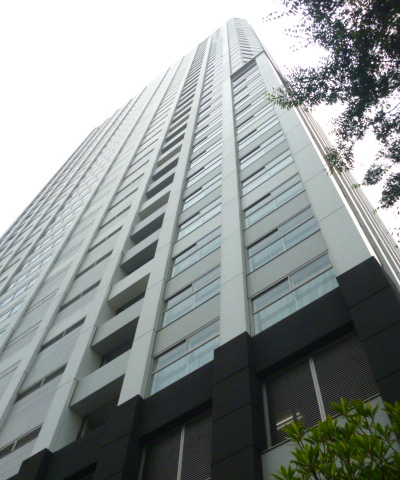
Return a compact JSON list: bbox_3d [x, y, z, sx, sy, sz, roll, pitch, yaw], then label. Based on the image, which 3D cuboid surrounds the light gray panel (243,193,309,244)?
[{"bbox_3d":[2.879,-0.707,19.400,2.917,1.371,0.200,-34,-69,18],"label":"light gray panel"}]

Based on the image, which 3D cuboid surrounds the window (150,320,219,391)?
[{"bbox_3d":[-0.394,3.412,15.354,2.612,1.665,0.150,-34,-69,18],"label":"window"}]

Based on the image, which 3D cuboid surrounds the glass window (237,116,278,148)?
[{"bbox_3d":[3.234,-5.899,28.620,2.694,1.665,0.150,-34,-69,18],"label":"glass window"}]

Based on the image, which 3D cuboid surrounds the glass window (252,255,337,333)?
[{"bbox_3d":[2.548,1.457,14.216,2.694,1.665,0.150,-34,-69,18],"label":"glass window"}]

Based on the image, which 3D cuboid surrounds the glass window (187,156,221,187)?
[{"bbox_3d":[0.332,-4.146,31.550,2.790,1.881,0.160,-34,-69,18],"label":"glass window"}]

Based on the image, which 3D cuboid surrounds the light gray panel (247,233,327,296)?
[{"bbox_3d":[2.743,0.824,16.416,2.917,1.330,0.200,-34,-69,18],"label":"light gray panel"}]

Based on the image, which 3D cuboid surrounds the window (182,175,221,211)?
[{"bbox_3d":[0.196,-2.619,28.575,2.790,1.891,0.160,-34,-69,18],"label":"window"}]

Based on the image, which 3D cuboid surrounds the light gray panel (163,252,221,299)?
[{"bbox_3d":[-0.221,1.391,20.692,2.962,1.409,0.200,-34,-69,18],"label":"light gray panel"}]

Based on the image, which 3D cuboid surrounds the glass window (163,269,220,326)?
[{"bbox_3d":[-0.257,1.941,18.235,2.612,1.665,0.150,-34,-69,18],"label":"glass window"}]

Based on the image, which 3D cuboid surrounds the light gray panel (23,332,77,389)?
[{"bbox_3d":[-6.767,5.487,24.124,3.487,2.748,0.200,-34,-69,18],"label":"light gray panel"}]

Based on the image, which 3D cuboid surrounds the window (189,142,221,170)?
[{"bbox_3d":[0.468,-5.668,34.516,2.790,1.967,0.160,-34,-69,18],"label":"window"}]

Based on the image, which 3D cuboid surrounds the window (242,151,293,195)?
[{"bbox_3d":[3.155,-3.125,24.179,2.805,1.887,0.160,-34,-69,18],"label":"window"}]

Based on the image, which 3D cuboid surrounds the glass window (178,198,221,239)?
[{"bbox_3d":[0.017,-1.002,23.997,2.612,1.665,0.150,-34,-69,18],"label":"glass window"}]

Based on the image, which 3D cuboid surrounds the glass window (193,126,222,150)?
[{"bbox_3d":[0.566,-6.886,35.519,2.612,1.665,0.150,-34,-69,18],"label":"glass window"}]

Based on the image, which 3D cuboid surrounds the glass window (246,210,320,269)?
[{"bbox_3d":[2.877,-0.001,18.092,2.805,1.910,0.160,-34,-69,18],"label":"glass window"}]

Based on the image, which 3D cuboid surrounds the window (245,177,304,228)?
[{"bbox_3d":[2.822,-1.485,19.978,2.694,1.665,0.150,-34,-69,18],"label":"window"}]

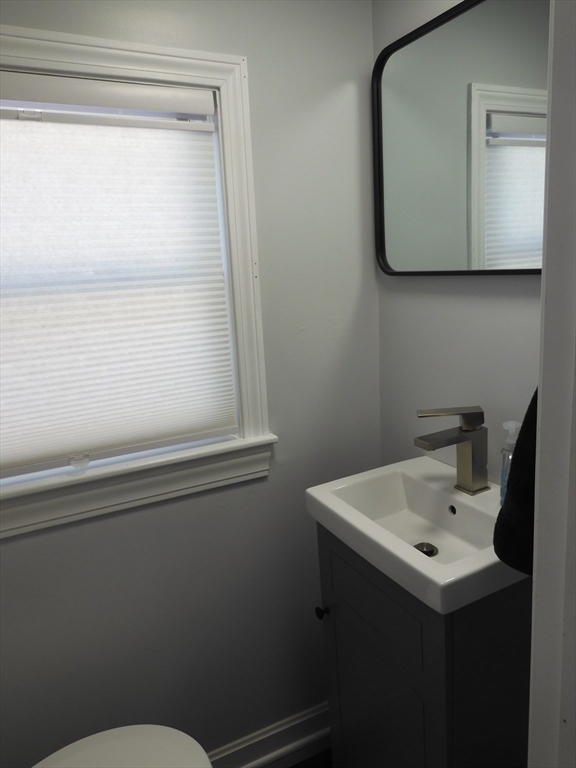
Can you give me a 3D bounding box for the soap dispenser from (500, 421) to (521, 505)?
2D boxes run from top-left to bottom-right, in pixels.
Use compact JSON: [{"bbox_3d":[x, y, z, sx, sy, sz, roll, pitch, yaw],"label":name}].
[{"bbox_3d":[0.405,0.143,0.950,0.042,0.158,0.051,-5,13,-5],"label":"soap dispenser"}]

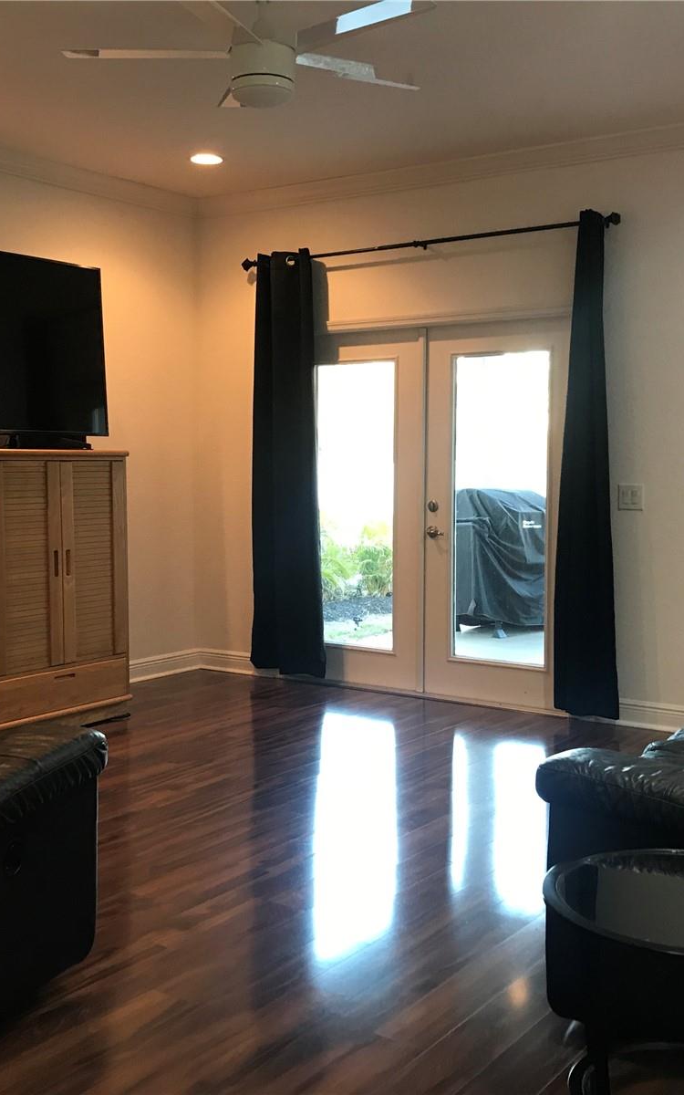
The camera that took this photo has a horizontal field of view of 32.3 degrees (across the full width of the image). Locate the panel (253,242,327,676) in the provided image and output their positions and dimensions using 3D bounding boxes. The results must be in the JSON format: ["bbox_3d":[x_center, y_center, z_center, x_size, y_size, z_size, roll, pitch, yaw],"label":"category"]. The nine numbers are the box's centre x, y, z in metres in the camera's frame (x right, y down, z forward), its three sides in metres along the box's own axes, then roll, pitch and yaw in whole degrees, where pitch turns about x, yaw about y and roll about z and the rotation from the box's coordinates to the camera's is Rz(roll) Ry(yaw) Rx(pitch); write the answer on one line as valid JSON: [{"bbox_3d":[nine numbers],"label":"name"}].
[{"bbox_3d":[-0.322,-0.479,6.819,0.490,2.440,0.120,3,6,35],"label":"panel"}]

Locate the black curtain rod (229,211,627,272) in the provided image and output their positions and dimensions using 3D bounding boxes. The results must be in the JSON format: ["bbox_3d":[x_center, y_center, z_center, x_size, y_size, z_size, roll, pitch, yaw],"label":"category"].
[{"bbox_3d":[0.373,-1.600,6.251,2.320,0.070,0.090,3,6,35],"label":"black curtain rod"}]

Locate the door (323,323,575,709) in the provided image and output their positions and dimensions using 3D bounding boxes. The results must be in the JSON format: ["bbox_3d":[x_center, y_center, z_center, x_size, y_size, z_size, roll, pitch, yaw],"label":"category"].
[{"bbox_3d":[0.453,-0.203,6.404,1.800,2.070,0.090,3,6,35],"label":"door"}]

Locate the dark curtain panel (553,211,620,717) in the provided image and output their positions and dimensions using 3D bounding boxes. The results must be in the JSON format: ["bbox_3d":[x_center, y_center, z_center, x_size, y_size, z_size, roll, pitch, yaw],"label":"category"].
[{"bbox_3d":[1.222,-0.388,5.733,0.330,2.450,0.120,3,6,35],"label":"dark curtain panel"}]

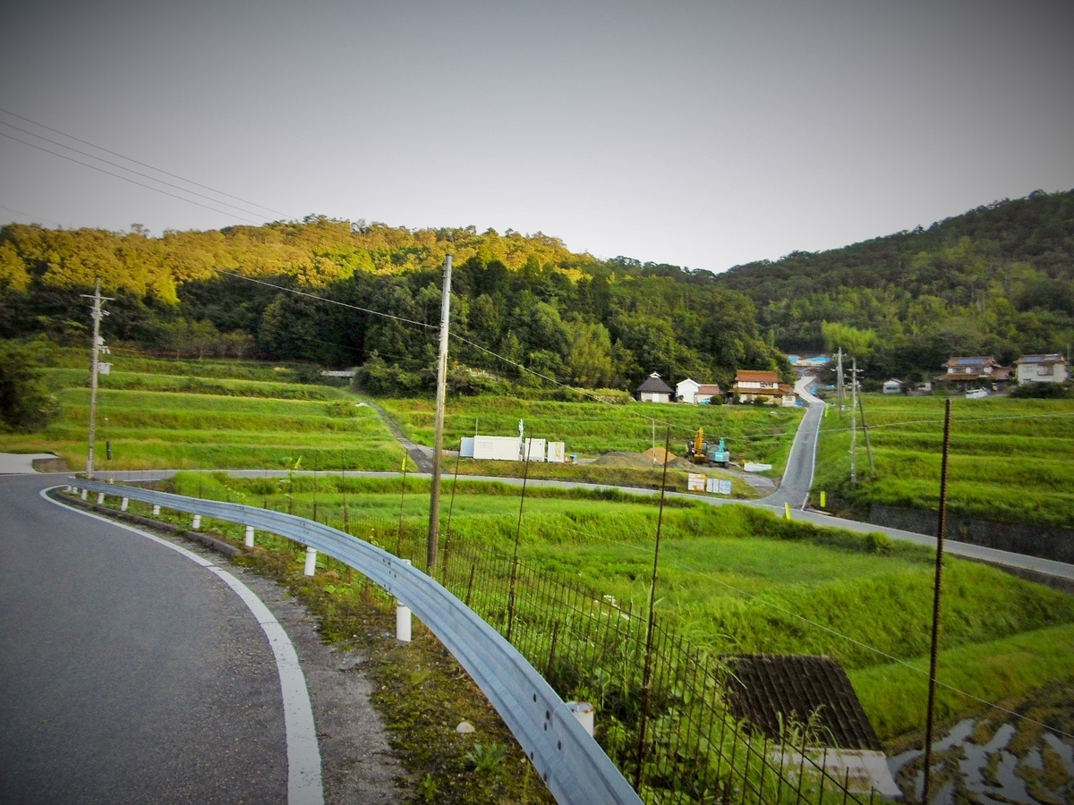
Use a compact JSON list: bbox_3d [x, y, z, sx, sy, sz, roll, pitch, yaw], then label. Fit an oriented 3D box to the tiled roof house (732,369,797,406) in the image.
[{"bbox_3d":[45.793,-2.975,150.000,11.300,7.200,7.700,2,-3,-4],"label":"tiled roof house"}]

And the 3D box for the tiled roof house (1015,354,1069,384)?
[{"bbox_3d":[108.558,-6.635,160.000,9.400,7.200,7.500,-1,-4,35],"label":"tiled roof house"}]

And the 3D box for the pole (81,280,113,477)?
[{"bbox_3d":[-22.134,-1.194,37.300,1.500,10.012,0.600,2,-4,-25],"label":"pole"}]

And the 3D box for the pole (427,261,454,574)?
[{"bbox_3d":[-2.960,0.249,22.992,0.300,9.761,0.300,3,-3,0],"label":"pole"}]

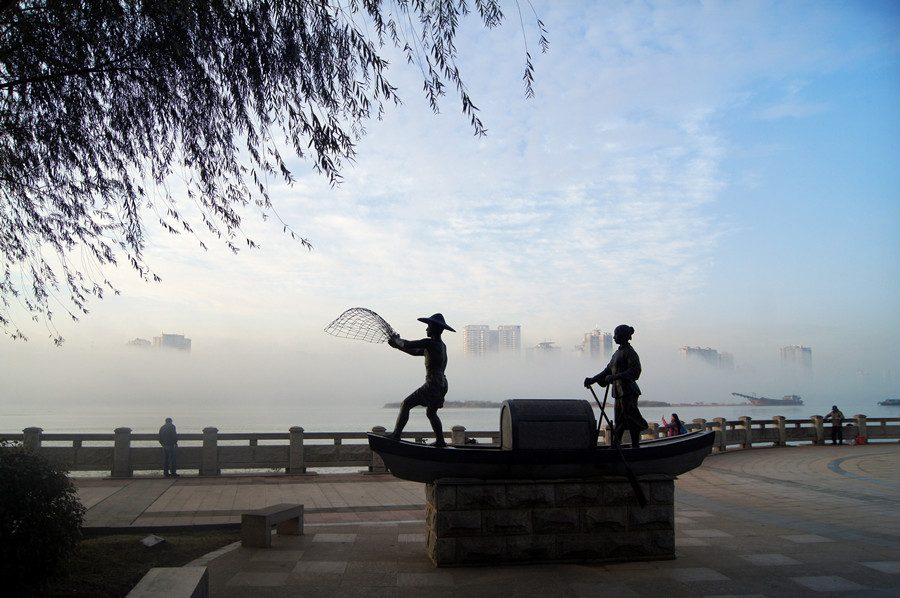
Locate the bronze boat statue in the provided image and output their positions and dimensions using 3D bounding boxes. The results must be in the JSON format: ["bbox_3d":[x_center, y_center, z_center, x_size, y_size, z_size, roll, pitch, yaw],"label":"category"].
[{"bbox_3d":[1.252,1.879,9.074,4.675,1.056,1.080,1,-9,-8],"label":"bronze boat statue"}]

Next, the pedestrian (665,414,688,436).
[{"bbox_3d":[6.563,4.155,19.600,0.680,1.597,0.500,1,-9,-6],"label":"pedestrian"}]

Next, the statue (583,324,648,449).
[{"bbox_3d":[2.281,1.207,9.321,0.880,1.725,0.620,2,-9,-12],"label":"statue"}]

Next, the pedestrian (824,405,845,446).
[{"bbox_3d":[17.217,5.652,30.195,0.780,1.744,0.450,-3,-9,20],"label":"pedestrian"}]

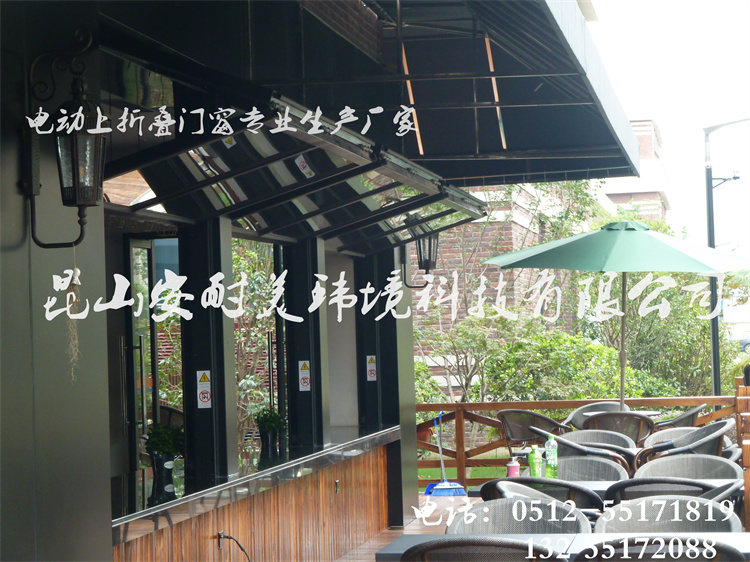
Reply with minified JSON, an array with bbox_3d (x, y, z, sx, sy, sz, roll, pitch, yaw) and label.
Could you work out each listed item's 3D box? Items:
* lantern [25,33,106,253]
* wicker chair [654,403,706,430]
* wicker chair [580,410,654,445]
[{"bbox_3d":[-1.103,-0.504,7.372,0.317,0.779,0.200,-2,-2,9],"label":"lantern"},{"bbox_3d":[2.691,1.512,18.512,0.590,0.820,0.595,-2,-2,8],"label":"wicker chair"},{"bbox_3d":[2.000,1.463,16.962,0.575,0.820,0.620,-2,-2,9],"label":"wicker chair"}]

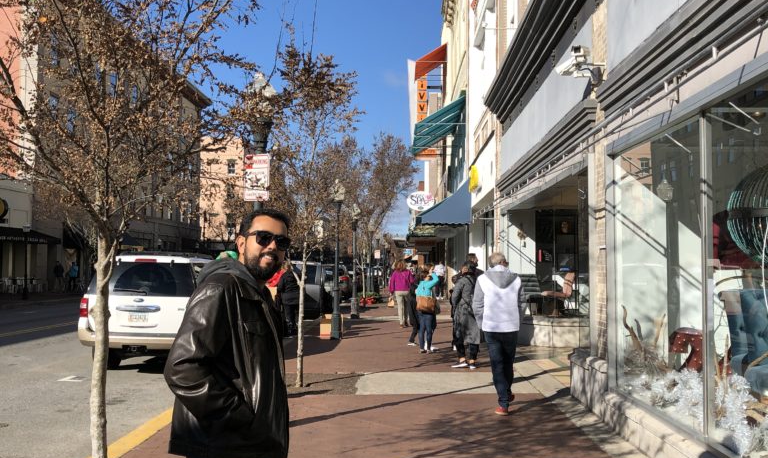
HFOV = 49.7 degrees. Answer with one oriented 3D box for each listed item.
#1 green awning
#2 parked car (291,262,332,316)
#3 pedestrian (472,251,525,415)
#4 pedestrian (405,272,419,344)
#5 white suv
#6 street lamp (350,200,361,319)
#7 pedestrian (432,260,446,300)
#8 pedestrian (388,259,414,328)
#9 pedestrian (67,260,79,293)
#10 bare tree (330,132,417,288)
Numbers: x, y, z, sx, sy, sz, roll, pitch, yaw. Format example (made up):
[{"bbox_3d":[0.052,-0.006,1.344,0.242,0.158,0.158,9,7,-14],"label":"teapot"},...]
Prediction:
[{"bbox_3d":[2.450,-4.580,38.000,2.100,1.300,9.800,0,-2,2],"label":"green awning"},{"bbox_3d":[-2.870,2.070,28.200,1.900,1.800,4.800,0,-2,2],"label":"parked car"},{"bbox_3d":[1.223,1.111,8.850,0.570,1.740,0.550,0,-2,2],"label":"pedestrian"},{"bbox_3d":[0.615,1.562,16.700,0.480,1.620,0.480,-1,-2,24],"label":"pedestrian"},{"bbox_3d":[-3.800,1.490,15.900,2.020,1.950,5.200,0,-2,2],"label":"white suv"},{"bbox_3d":[-0.861,0.956,24.600,0.340,3.400,0.340,0,-2,2],"label":"street lamp"},{"bbox_3d":[2.432,2.257,36.300,0.500,1.680,0.420,0,-2,6],"label":"pedestrian"},{"bbox_3d":[0.450,1.612,20.700,0.580,1.670,0.420,0,-2,2],"label":"pedestrian"},{"bbox_3d":[-17.271,2.666,46.000,0.500,1.720,0.400,0,-2,6],"label":"pedestrian"},{"bbox_3d":[-0.513,-0.709,40.500,4.200,8.100,4.200,0,-2,2],"label":"bare tree"}]

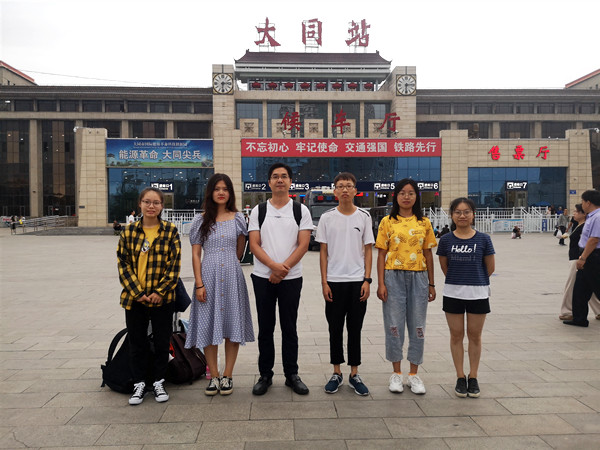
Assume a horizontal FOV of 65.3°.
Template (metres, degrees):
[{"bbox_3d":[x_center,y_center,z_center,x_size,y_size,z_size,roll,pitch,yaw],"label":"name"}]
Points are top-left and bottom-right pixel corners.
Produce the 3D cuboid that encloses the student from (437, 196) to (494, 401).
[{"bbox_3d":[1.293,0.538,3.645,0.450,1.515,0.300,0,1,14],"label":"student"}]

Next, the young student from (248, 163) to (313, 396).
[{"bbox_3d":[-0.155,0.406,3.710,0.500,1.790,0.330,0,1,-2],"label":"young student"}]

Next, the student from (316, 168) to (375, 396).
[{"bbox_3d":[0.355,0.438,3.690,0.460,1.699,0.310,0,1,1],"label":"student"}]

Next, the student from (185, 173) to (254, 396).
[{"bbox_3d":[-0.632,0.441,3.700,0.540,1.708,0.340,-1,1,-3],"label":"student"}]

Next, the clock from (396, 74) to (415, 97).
[{"bbox_3d":[14.477,-18.942,63.500,2.750,2.850,0.350,-1,1,-3],"label":"clock"}]

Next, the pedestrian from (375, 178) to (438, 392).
[{"bbox_3d":[0.842,0.459,3.700,0.480,1.649,0.310,0,1,3],"label":"pedestrian"}]

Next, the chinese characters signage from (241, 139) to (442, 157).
[{"bbox_3d":[4.345,-8.093,49.000,21.150,1.930,0.200,0,1,-2],"label":"chinese characters signage"}]

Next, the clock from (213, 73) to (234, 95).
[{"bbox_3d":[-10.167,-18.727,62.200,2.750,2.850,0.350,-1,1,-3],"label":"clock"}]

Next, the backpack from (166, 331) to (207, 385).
[{"bbox_3d":[-0.992,1.094,4.020,0.270,0.400,0.320,0,1,45],"label":"backpack"}]

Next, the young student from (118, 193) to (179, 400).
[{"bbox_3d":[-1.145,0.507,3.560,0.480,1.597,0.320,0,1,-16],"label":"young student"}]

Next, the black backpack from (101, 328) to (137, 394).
[{"bbox_3d":[-1.400,1.080,3.790,0.300,0.460,0.300,0,1,21],"label":"black backpack"}]

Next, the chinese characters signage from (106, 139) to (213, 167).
[{"bbox_3d":[-12.882,-6.569,43.000,9.800,2.570,0.200,-1,1,-3],"label":"chinese characters signage"}]

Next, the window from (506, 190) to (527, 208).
[{"bbox_3d":[23.184,-2.671,50.000,2.200,2.050,0.300,0,1,-2],"label":"window"}]

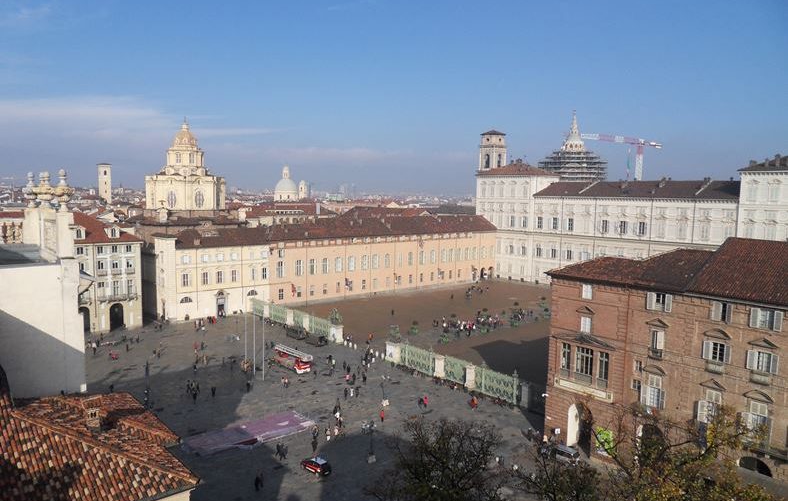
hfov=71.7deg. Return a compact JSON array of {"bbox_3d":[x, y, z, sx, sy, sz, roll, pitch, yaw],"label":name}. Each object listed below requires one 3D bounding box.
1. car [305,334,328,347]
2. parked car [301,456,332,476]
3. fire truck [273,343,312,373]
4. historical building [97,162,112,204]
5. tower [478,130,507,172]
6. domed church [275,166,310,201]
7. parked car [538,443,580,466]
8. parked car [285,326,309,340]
[{"bbox_3d":[-16.700,19.230,118.240,2.000,1.950,4.600,-4,8,-42],"label":"car"},{"bbox_3d":[-9.130,24.950,63.620,3.650,1.540,1.620,6,7,41],"label":"parked car"},{"bbox_3d":[-18.940,20.140,101.870,2.500,3.300,9.500,-4,8,-42],"label":"fire truck"},{"bbox_3d":[-191.960,-32.230,363.670,6.900,50.940,6.900,-4,8,-42],"label":"historical building"},{"bbox_3d":[50.900,-28.690,285.070,9.700,66.370,9.700,-4,8,-42],"label":"tower"},{"bbox_3d":[-84.120,-41.010,446.290,23.000,55.220,25.000,-4,8,-42],"label":"domed church"},{"bbox_3d":[20.560,24.980,67.630,1.800,1.550,4.500,-4,8,-42],"label":"parked car"},{"bbox_3d":[-22.130,18.610,123.680,2.000,1.950,4.600,-4,8,-42],"label":"parked car"}]

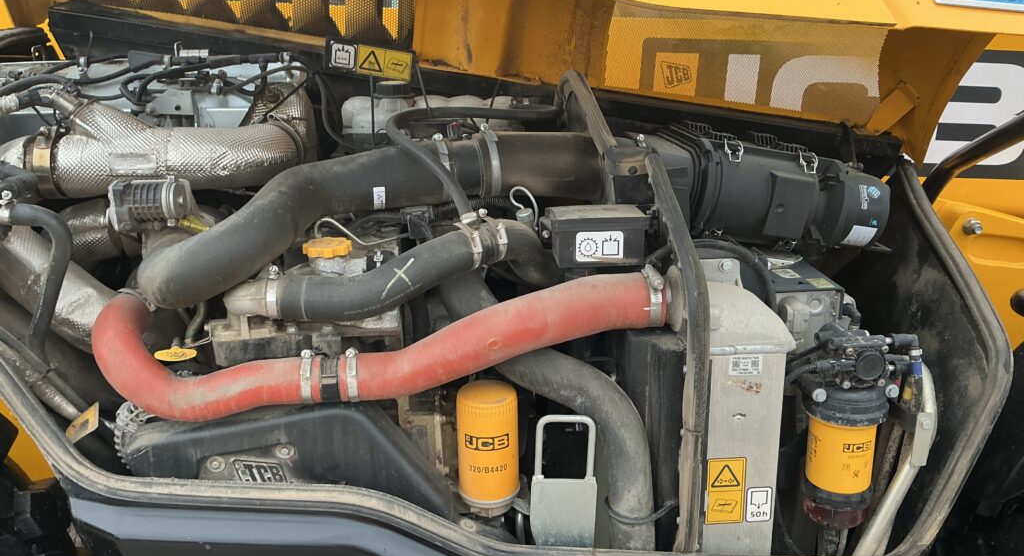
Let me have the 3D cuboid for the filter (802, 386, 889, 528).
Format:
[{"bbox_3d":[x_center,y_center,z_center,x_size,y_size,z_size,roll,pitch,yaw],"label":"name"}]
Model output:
[{"bbox_3d":[0.439,0.237,1.100,0.106,0.175,0.106,-4,17,-8],"label":"filter"}]

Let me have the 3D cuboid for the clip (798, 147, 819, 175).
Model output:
[{"bbox_3d":[0.512,-0.201,1.430,0.029,0.043,0.014,7,-19,-5],"label":"clip"}]

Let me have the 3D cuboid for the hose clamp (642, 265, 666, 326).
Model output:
[{"bbox_3d":[0.184,0.024,1.075,0.018,0.080,0.080,-7,17,-1],"label":"hose clamp"}]

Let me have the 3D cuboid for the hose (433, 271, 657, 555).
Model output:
[{"bbox_3d":[0.047,0.202,1.228,0.292,0.386,0.283,-2,17,-2],"label":"hose"}]

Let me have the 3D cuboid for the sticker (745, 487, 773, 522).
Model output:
[{"bbox_3d":[0.335,0.307,1.122,0.035,0.053,0.002,-2,17,-2],"label":"sticker"}]

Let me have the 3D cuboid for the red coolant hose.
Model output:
[{"bbox_3d":[-0.183,0.079,1.138,0.765,0.188,0.178,-2,17,-2],"label":"red coolant hose"}]

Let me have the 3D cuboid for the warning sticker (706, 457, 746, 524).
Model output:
[{"bbox_3d":[0.289,0.289,1.120,0.051,0.096,0.002,-2,17,-2],"label":"warning sticker"}]

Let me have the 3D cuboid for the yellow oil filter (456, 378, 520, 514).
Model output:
[{"bbox_3d":[-0.036,0.257,1.275,0.094,0.178,0.094,-1,17,1],"label":"yellow oil filter"}]

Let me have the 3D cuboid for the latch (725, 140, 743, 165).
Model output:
[{"bbox_3d":[0.383,-0.219,1.430,0.029,0.043,0.014,7,-19,-5],"label":"latch"}]

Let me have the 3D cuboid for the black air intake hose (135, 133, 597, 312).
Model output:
[{"bbox_3d":[-0.222,-0.105,1.375,0.767,0.244,0.208,-2,17,-2],"label":"black air intake hose"}]

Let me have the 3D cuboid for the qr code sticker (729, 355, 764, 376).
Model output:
[{"bbox_3d":[0.303,0.114,1.075,0.041,0.028,0.001,-2,17,-2],"label":"qr code sticker"}]

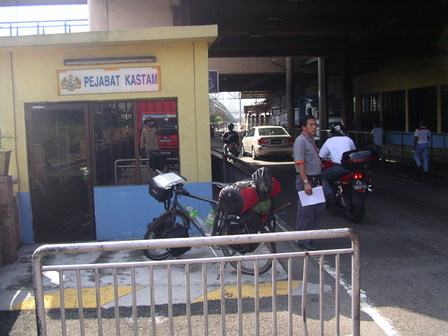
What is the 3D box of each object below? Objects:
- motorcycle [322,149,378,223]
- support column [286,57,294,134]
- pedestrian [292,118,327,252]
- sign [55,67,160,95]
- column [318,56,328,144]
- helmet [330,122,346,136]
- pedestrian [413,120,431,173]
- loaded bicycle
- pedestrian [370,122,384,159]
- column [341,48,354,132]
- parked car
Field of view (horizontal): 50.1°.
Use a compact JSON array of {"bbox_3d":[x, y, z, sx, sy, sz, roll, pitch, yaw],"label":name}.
[{"bbox_3d":[1.995,0.235,8.211,0.740,1.180,2.050,-2,6,-9],"label":"motorcycle"},{"bbox_3d":[3.525,-3.481,25.500,0.400,5.100,0.400,-2,6,-9],"label":"support column"},{"bbox_3d":[1.086,0.198,6.120,0.330,1.710,0.480,1,6,22],"label":"pedestrian"},{"bbox_3d":[-1.559,-1.173,6.480,1.390,0.345,0.050,-2,6,-6],"label":"sign"},{"bbox_3d":[4.557,-3.111,22.000,0.400,5.000,0.400,-2,6,-9],"label":"column"},{"bbox_3d":[1.949,-0.650,8.150,0.260,0.270,0.310,-2,6,-9],"label":"helmet"},{"bbox_3d":[6.104,-0.652,14.800,0.500,1.620,0.400,-2,6,-4],"label":"pedestrian"},{"bbox_3d":[-0.100,0.525,5.270,1.760,1.100,0.580,2,6,29],"label":"loaded bicycle"},{"bbox_3d":[6.282,-1.093,19.600,0.500,1.630,0.380,-2,6,-3],"label":"pedestrian"},{"bbox_3d":[4.771,-2.771,18.500,0.450,5.000,0.450,-2,6,-9],"label":"column"},{"bbox_3d":[1.920,-1.200,22.400,1.720,1.470,4.500,-2,6,-9],"label":"parked car"}]

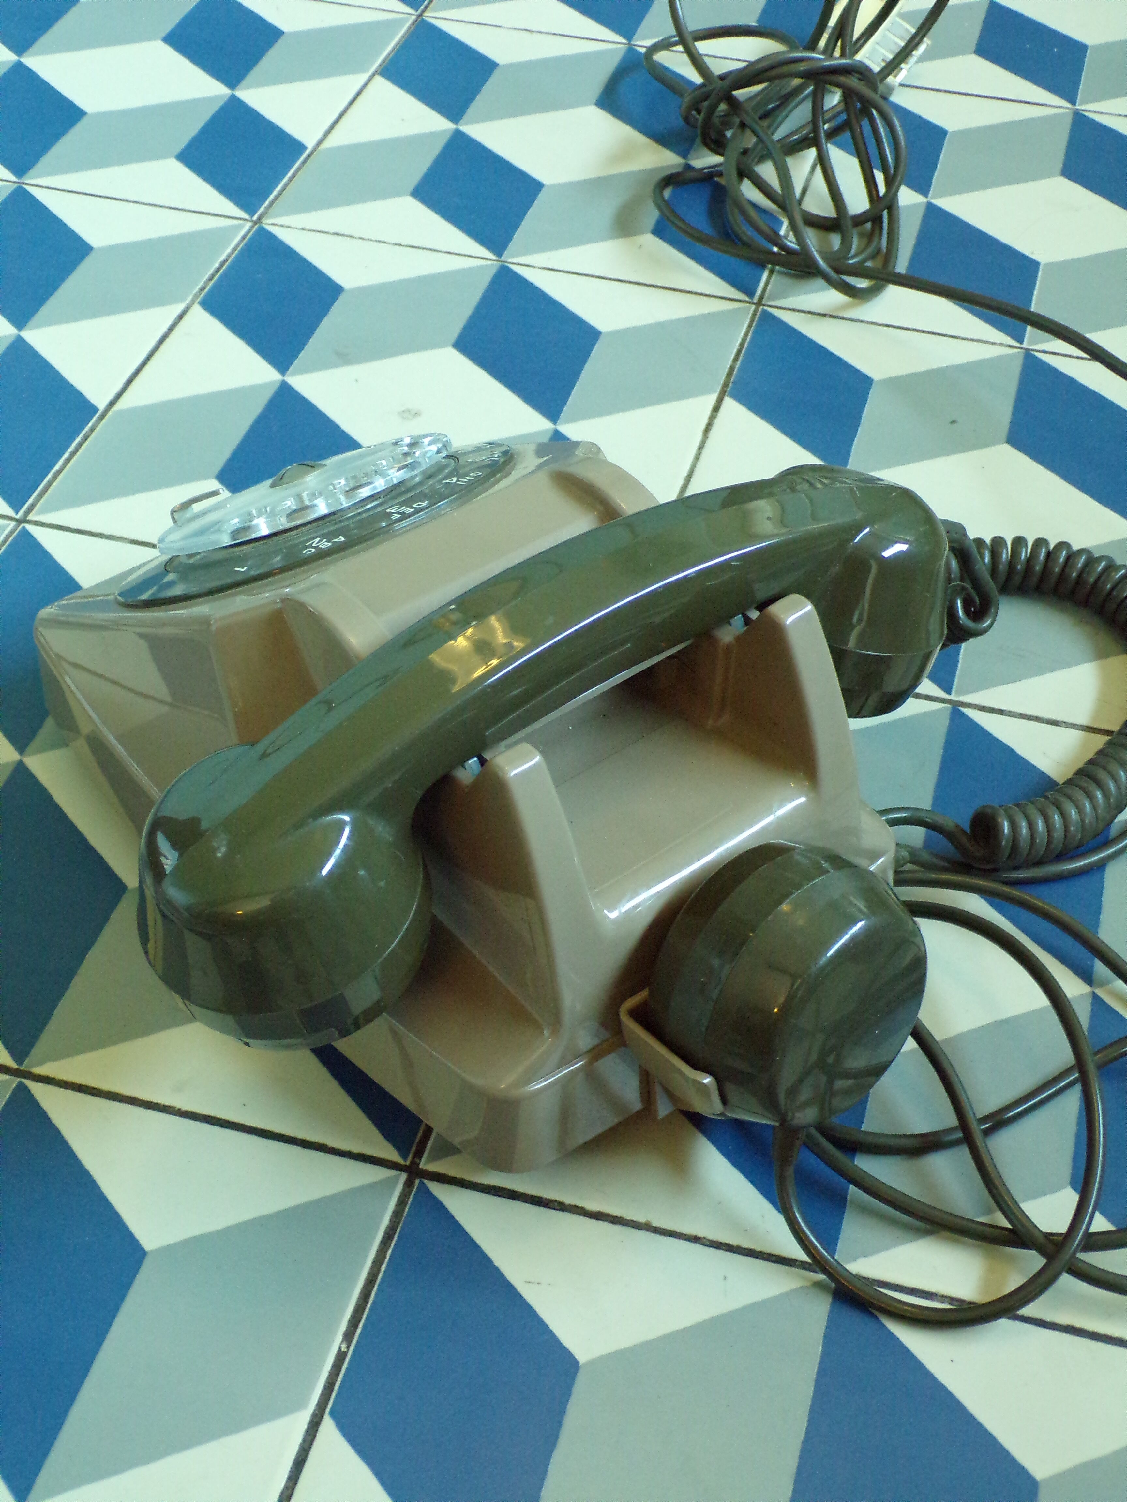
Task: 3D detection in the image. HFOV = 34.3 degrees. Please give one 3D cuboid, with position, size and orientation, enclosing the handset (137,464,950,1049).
[{"bbox_3d":[0.004,-0.012,0.411,0.218,0.078,0.059,-28,52,-27],"label":"handset"}]

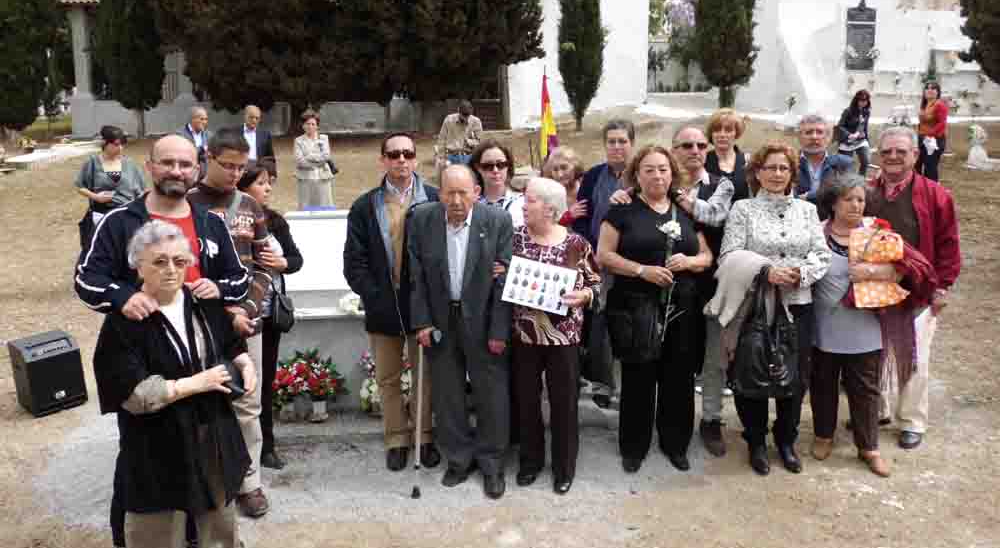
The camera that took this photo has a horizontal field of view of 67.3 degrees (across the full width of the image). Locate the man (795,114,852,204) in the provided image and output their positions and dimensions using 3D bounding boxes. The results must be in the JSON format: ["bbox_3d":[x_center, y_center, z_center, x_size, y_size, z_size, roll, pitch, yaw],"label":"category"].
[{"bbox_3d":[2.074,-0.167,4.941,0.520,1.740,0.340,3,10,20],"label":"man"}]

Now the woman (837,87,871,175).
[{"bbox_3d":[5.052,-1.833,10.673,0.460,1.520,0.400,-1,6,-10],"label":"woman"}]

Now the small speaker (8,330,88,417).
[{"bbox_3d":[-2.988,0.666,4.996,0.320,0.420,0.330,8,13,43],"label":"small speaker"}]

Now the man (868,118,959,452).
[{"bbox_3d":[2.270,0.053,4.174,0.540,1.710,0.370,3,6,32],"label":"man"}]

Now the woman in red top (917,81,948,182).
[{"bbox_3d":[6.023,-1.839,10.472,0.360,1.630,0.470,-5,7,-42],"label":"woman in red top"}]

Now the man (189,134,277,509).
[{"bbox_3d":[-1.192,0.233,3.372,0.500,1.750,0.400,-6,10,-26],"label":"man"}]

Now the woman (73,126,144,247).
[{"bbox_3d":[-3.091,-0.368,5.992,0.500,1.610,0.380,-3,6,-32],"label":"woman"}]

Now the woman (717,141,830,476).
[{"bbox_3d":[1.401,0.154,3.832,0.540,1.640,0.400,1,6,9],"label":"woman"}]

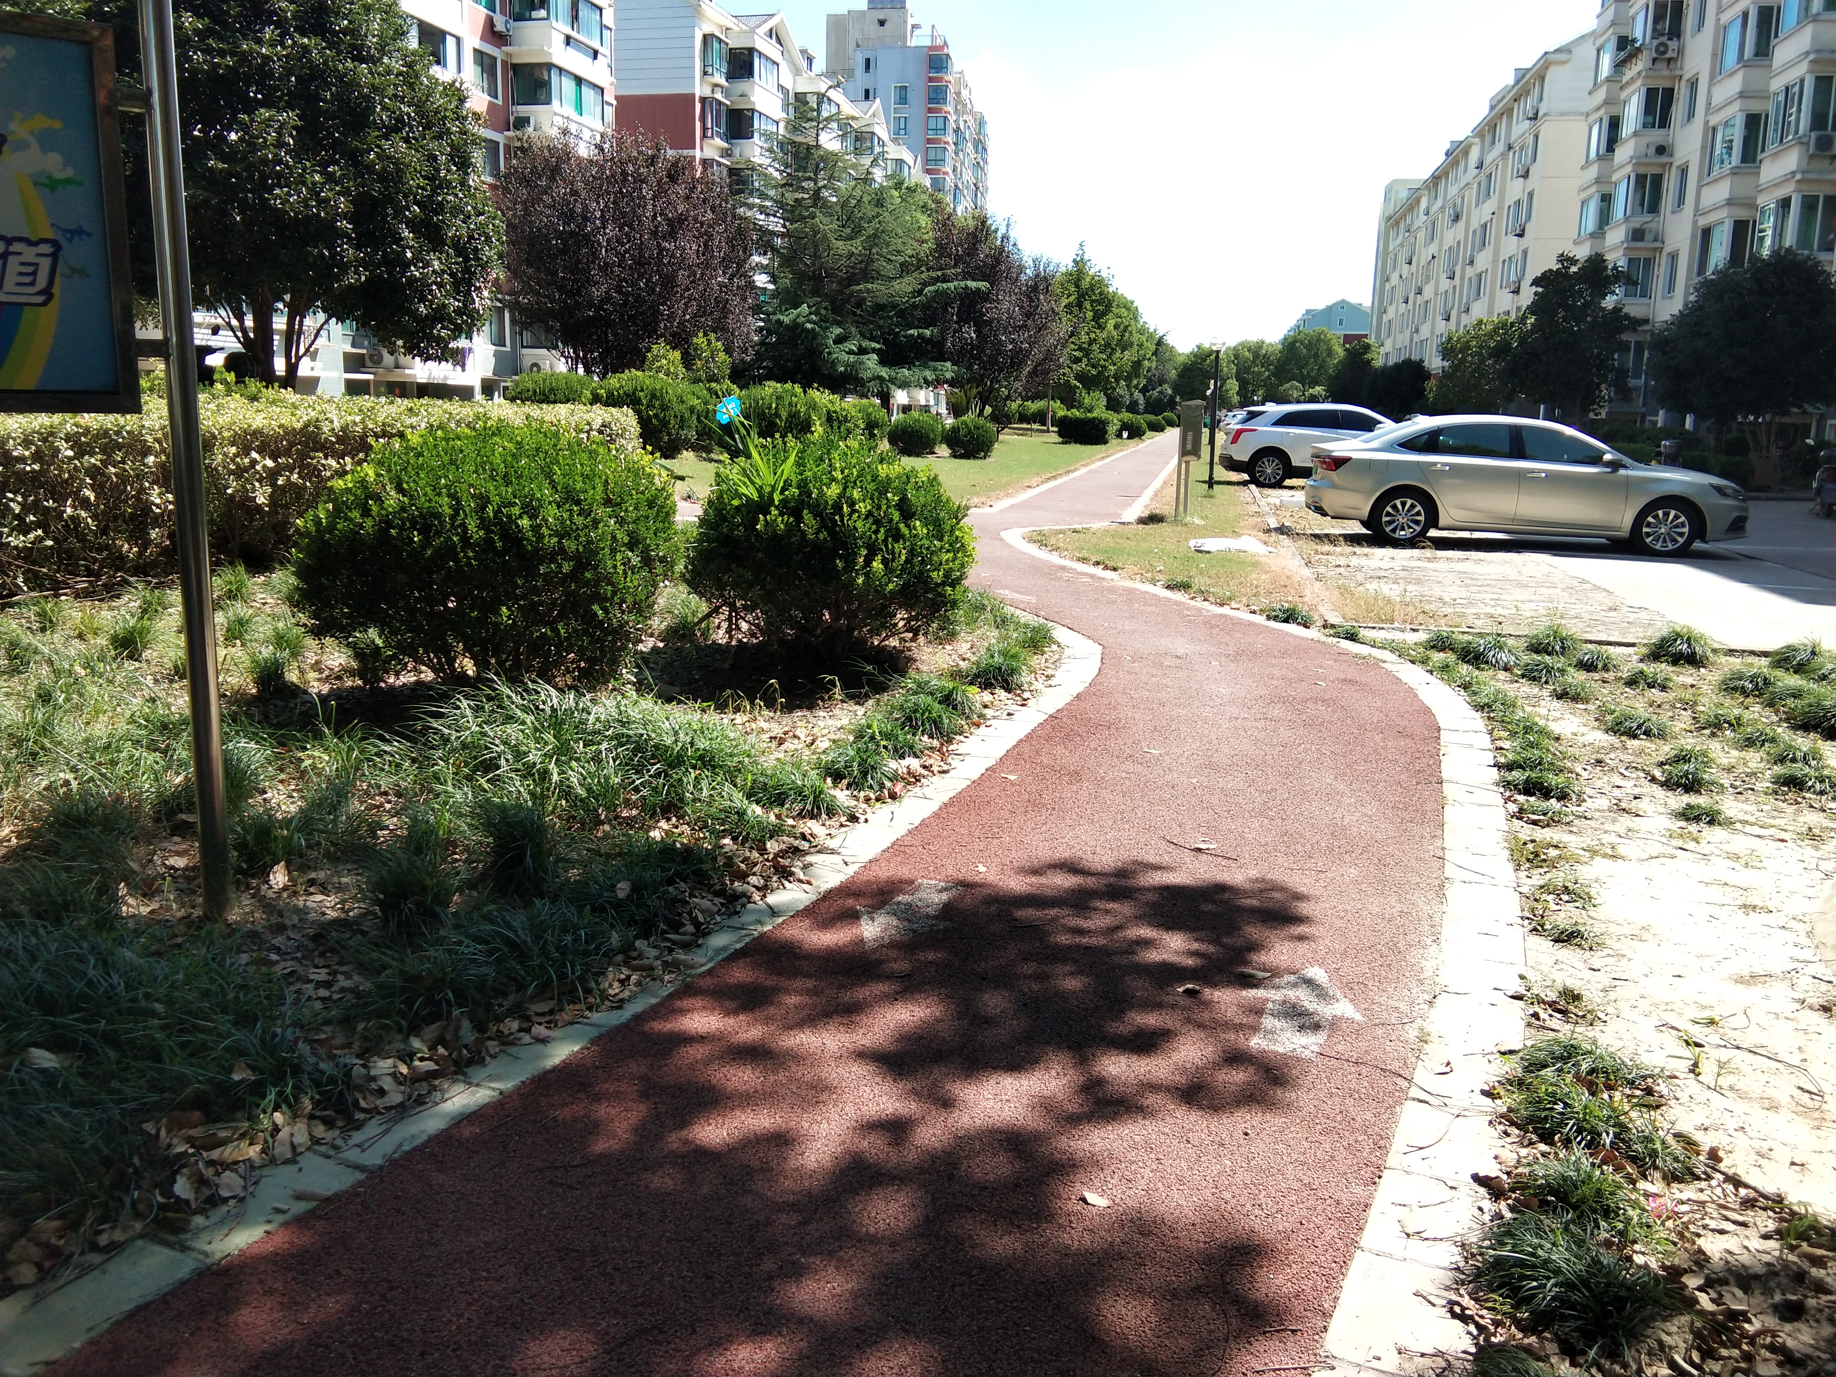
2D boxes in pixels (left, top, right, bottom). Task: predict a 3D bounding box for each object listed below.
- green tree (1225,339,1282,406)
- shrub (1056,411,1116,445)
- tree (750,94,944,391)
[{"bbox_3d":[28.809,-26.289,142.493,5.200,7.550,5.200,3,10,11],"label":"green tree"},{"bbox_3d":[6.806,-10.529,66.654,2.400,1.310,2.200,3,10,10],"label":"shrub"},{"bbox_3d":[-2.033,-12.211,48.166,5.984,9.955,5.800,1,10,-3],"label":"tree"}]

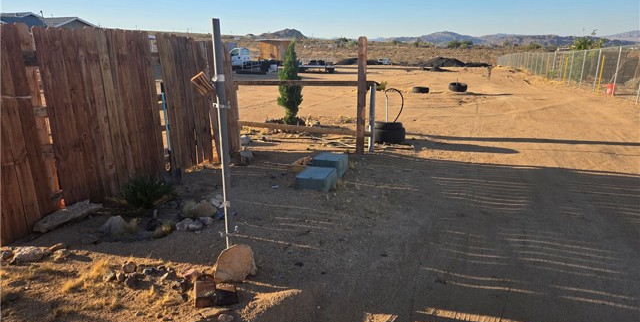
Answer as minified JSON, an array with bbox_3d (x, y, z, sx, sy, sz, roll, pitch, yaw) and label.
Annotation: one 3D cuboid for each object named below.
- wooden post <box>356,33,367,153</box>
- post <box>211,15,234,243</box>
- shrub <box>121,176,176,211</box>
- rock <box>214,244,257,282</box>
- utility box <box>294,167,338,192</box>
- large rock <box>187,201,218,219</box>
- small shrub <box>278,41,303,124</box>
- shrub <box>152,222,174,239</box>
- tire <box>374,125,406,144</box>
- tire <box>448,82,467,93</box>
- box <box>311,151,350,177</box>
[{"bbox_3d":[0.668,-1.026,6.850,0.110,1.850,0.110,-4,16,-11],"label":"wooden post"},{"bbox_3d":[-0.777,-0.138,3.358,0.060,1.900,0.060,0,15,0],"label":"post"},{"bbox_3d":[-1.916,0.357,4.750,0.620,0.370,0.560,0,15,0],"label":"shrub"},{"bbox_3d":[-0.629,0.741,3.127,0.290,0.260,0.130,-3,15,-9],"label":"rock"},{"bbox_3d":[-0.036,0.223,5.300,0.390,0.150,0.440,4,16,13],"label":"utility box"},{"bbox_3d":[-1.216,0.491,4.345,0.280,0.130,0.220,-5,16,-15],"label":"large rock"},{"bbox_3d":[-0.709,-1.787,9.870,0.530,1.880,0.530,0,15,0],"label":"small shrub"},{"bbox_3d":[-1.461,0.654,3.970,0.210,0.140,0.190,0,15,0],"label":"shrub"},{"bbox_3d":[1.265,-0.474,7.850,0.630,0.260,0.630,0,15,0],"label":"tire"},{"bbox_3d":[5.147,-2.724,15.800,0.680,0.230,0.680,0,15,0],"label":"tire"},{"bbox_3d":[0.155,0.052,5.850,0.400,0.190,0.410,4,16,13],"label":"box"}]

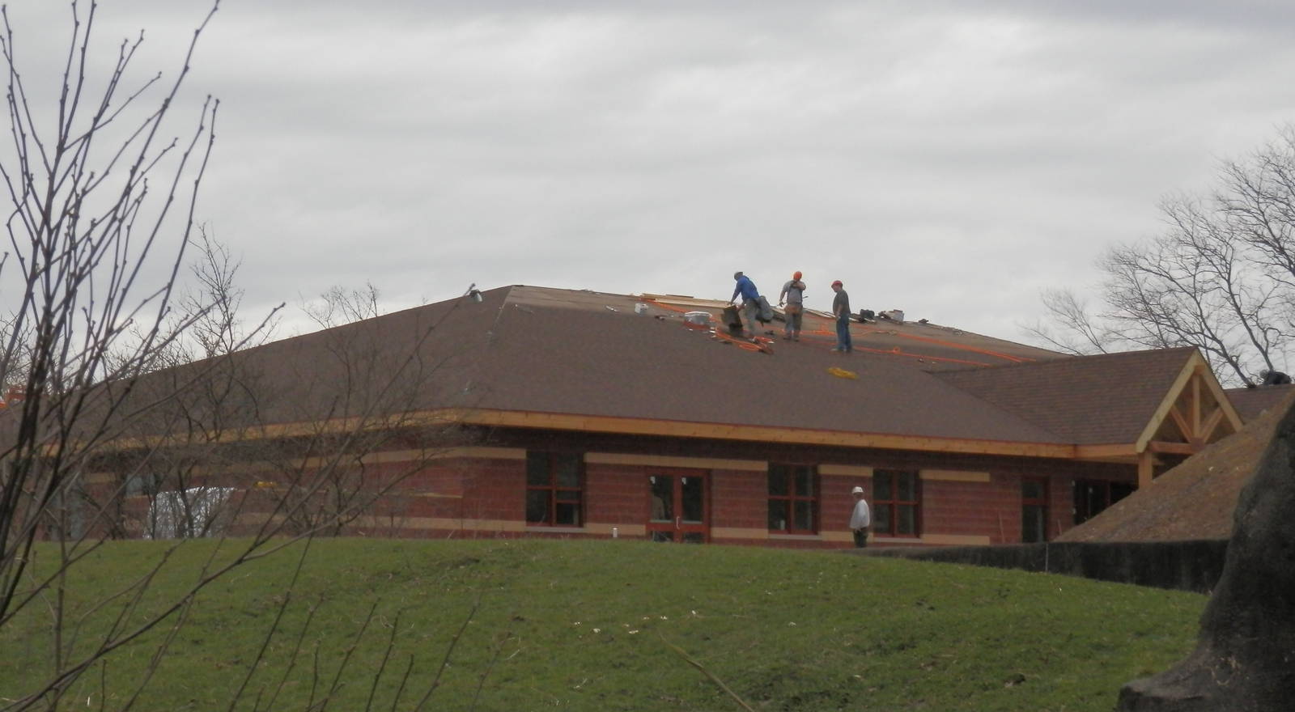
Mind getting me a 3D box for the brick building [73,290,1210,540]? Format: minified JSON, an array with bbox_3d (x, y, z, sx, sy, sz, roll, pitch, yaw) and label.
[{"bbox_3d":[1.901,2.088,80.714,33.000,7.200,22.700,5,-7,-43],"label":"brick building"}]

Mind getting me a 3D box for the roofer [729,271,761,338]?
[{"bbox_3d":[2.433,-1.229,80.800,0.820,1.690,0.580,0,-5,-3],"label":"roofer"}]

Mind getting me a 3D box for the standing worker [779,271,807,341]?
[{"bbox_3d":[3.616,-1.235,82.000,0.680,1.750,0.480,-1,-5,11],"label":"standing worker"}]

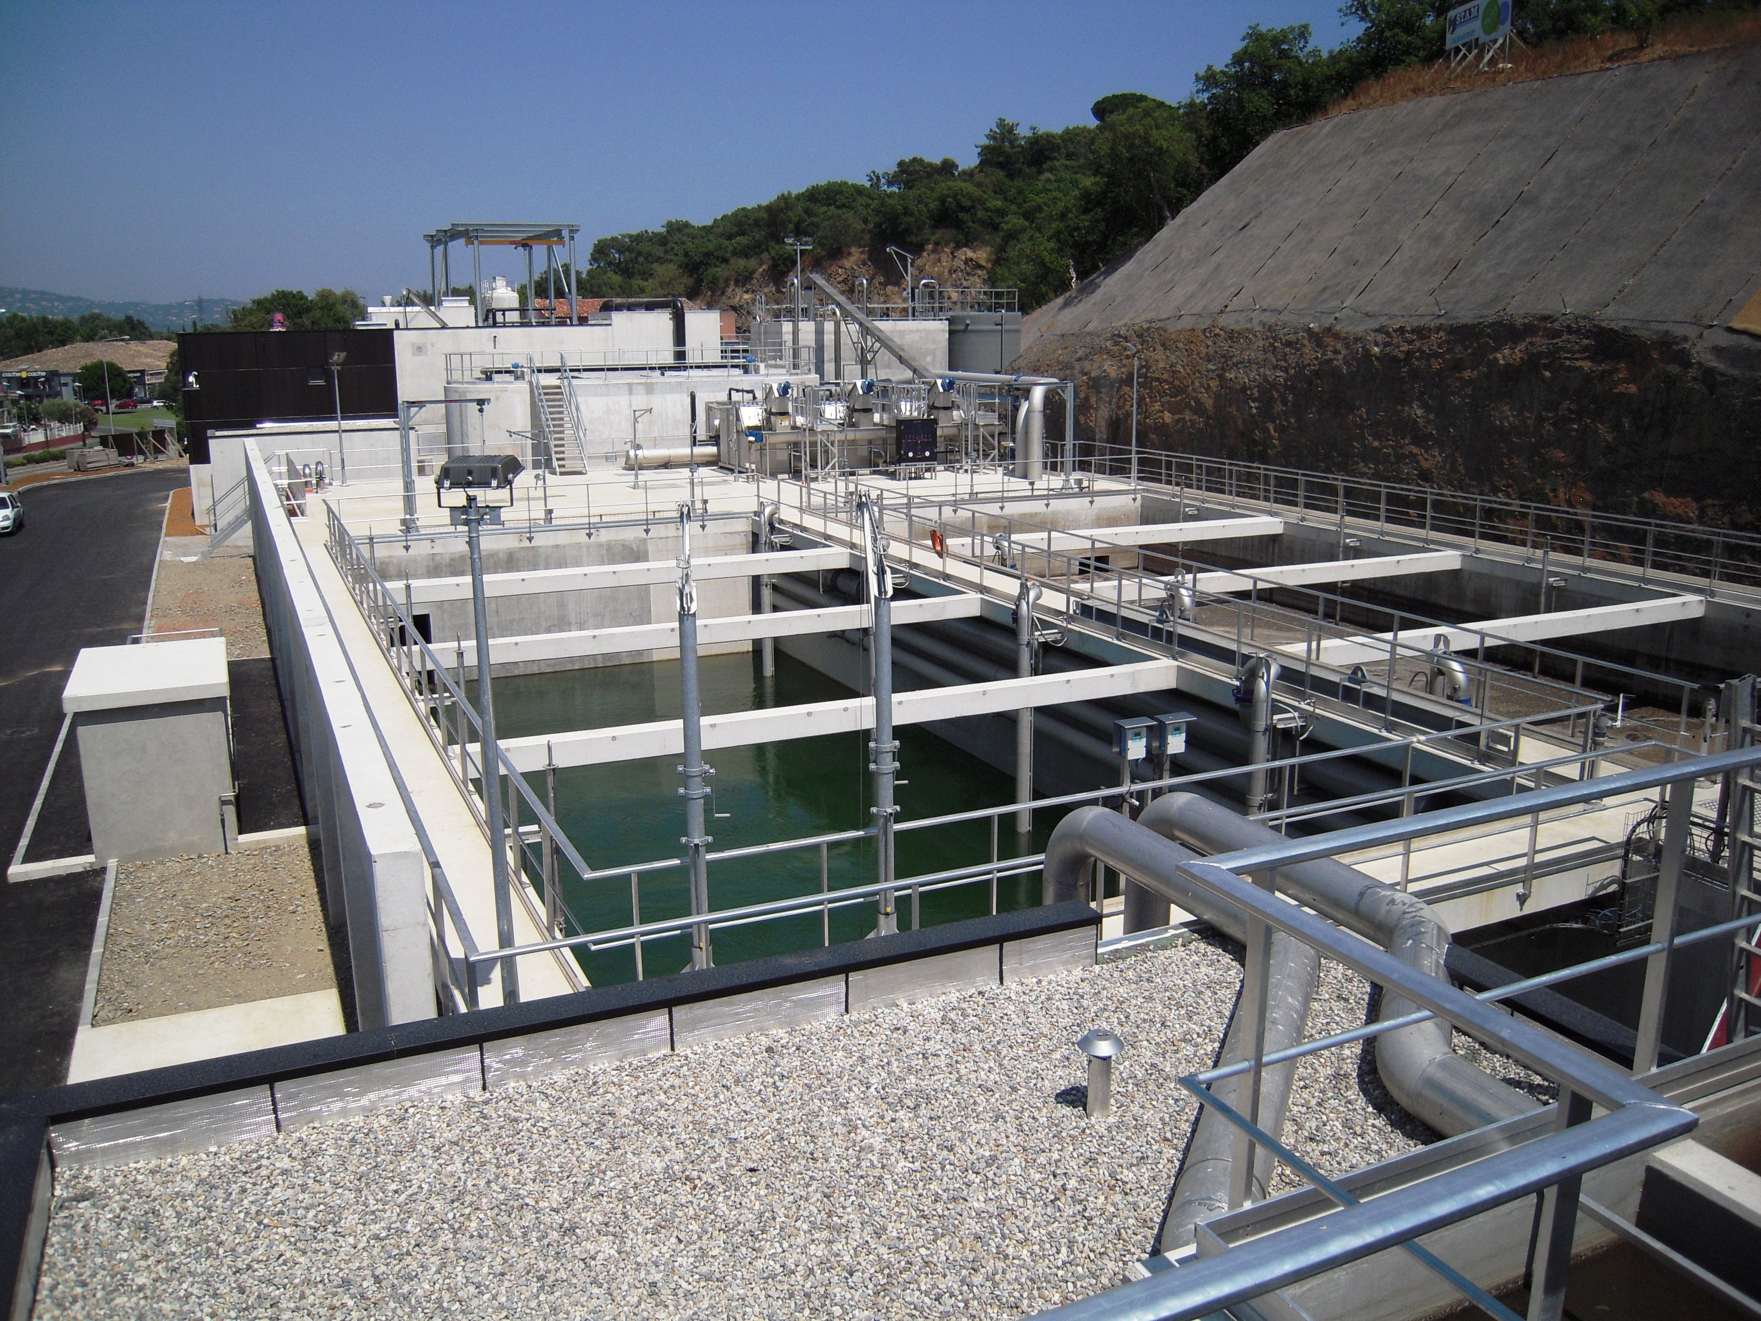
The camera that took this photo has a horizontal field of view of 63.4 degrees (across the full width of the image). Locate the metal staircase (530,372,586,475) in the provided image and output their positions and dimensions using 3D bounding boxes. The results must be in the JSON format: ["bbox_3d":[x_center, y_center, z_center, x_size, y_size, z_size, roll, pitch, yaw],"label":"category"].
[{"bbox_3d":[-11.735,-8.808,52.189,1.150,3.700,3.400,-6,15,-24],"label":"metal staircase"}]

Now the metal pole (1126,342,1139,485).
[{"bbox_3d":[8.189,-7.963,46.190,0.340,4.540,0.220,-6,15,-24],"label":"metal pole"}]

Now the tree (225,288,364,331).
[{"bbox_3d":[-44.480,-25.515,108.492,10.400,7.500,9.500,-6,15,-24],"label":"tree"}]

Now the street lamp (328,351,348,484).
[{"bbox_3d":[-18.240,-8.095,47.875,0.520,4.400,0.380,-6,15,-24],"label":"street lamp"}]

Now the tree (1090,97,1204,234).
[{"bbox_3d":[12.869,-23.843,68.861,5.400,6.800,5.200,0,13,0],"label":"tree"}]

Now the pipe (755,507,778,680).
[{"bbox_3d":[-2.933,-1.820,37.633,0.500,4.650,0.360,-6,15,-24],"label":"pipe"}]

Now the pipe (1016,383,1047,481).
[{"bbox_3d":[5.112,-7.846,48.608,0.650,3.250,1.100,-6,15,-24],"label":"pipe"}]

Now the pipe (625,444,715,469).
[{"bbox_3d":[-7.879,-7.801,54.018,3.600,0.700,0.700,-6,15,-24],"label":"pipe"}]

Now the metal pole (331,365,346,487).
[{"bbox_3d":[-18.280,-7.921,48.009,0.160,4.000,0.160,-6,15,-24],"label":"metal pole"}]

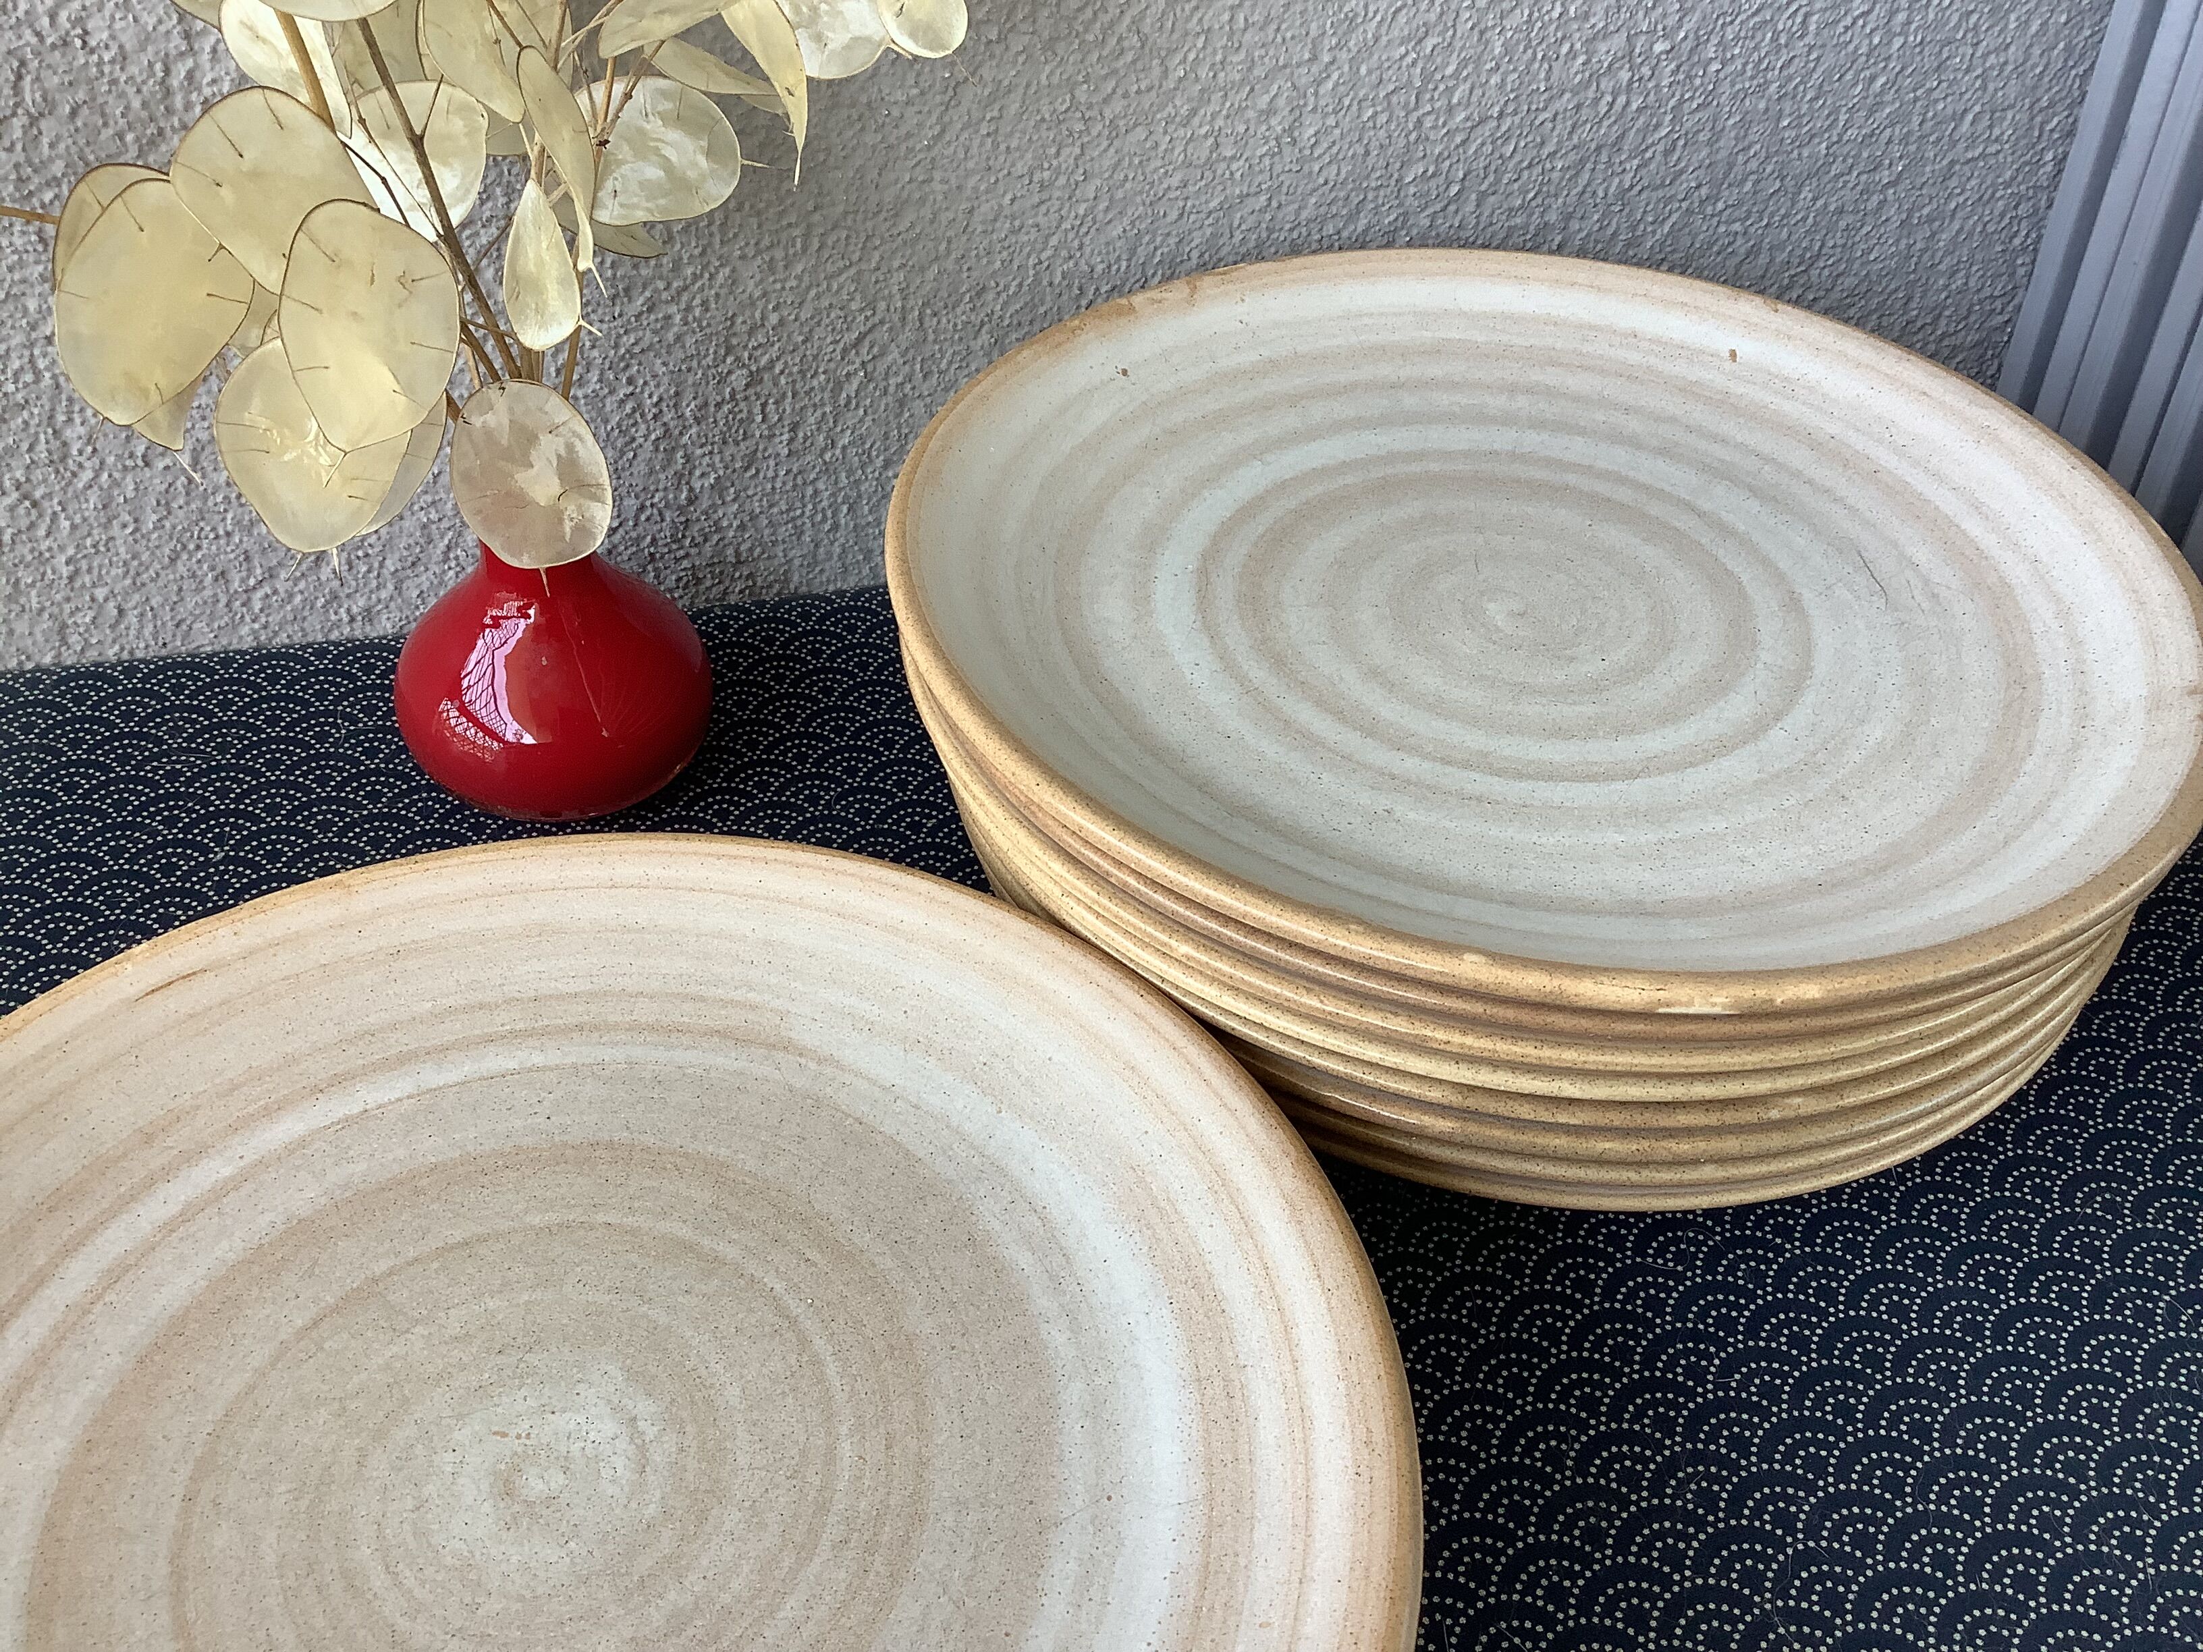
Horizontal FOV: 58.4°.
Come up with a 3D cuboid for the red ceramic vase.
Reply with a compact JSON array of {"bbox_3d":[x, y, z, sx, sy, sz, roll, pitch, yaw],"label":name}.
[{"bbox_3d":[-0.123,-0.045,0.431,0.070,0.078,0.070,4,43,0],"label":"red ceramic vase"}]

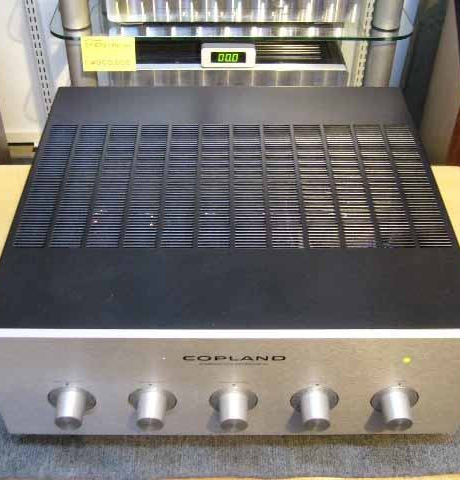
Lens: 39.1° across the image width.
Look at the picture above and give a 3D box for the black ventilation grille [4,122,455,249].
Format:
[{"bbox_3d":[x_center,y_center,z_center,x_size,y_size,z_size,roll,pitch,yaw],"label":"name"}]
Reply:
[{"bbox_3d":[0.002,-0.059,0.676,0.410,0.010,0.203,0,44,-1],"label":"black ventilation grille"}]

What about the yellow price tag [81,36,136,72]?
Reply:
[{"bbox_3d":[-0.204,-0.314,1.095,0.091,0.060,0.002,0,29,-1],"label":"yellow price tag"}]

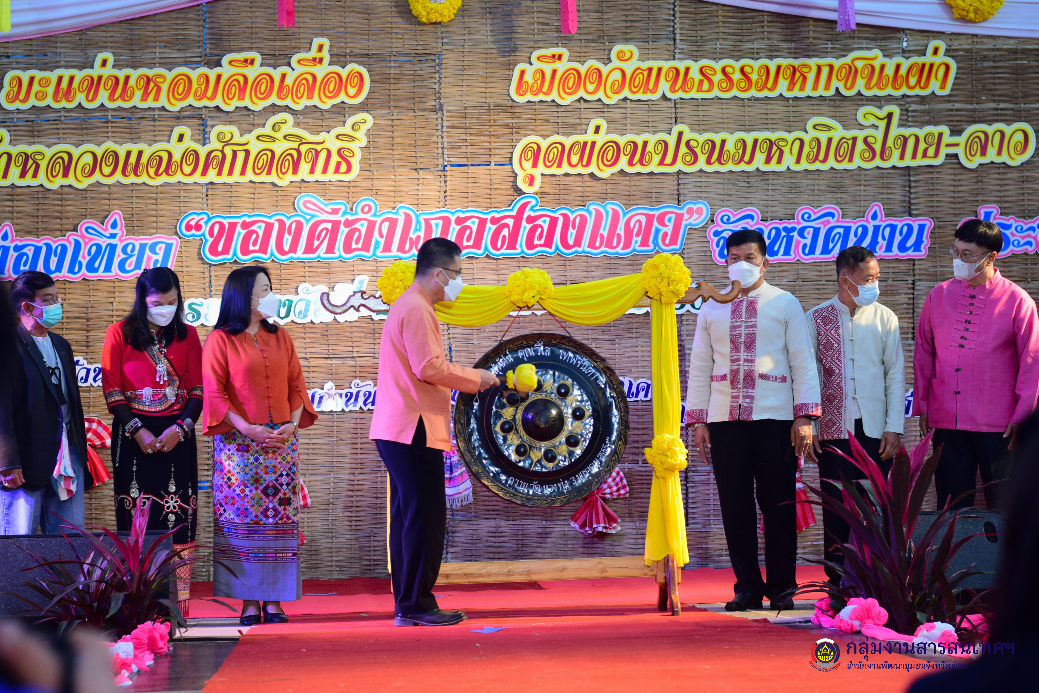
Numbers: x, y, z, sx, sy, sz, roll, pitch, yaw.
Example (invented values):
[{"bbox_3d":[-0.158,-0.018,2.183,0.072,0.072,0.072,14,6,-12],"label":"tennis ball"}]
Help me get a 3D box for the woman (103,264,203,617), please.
[{"bbox_3d":[-1.649,0.432,9.720,0.460,1.580,0.330,-1,0,-17],"label":"woman"}]

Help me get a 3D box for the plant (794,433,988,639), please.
[{"bbox_3d":[1.545,0.780,8.950,0.800,0.830,0.740,-1,0,0],"label":"plant"}]

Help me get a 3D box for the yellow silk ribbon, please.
[{"bbox_3d":[0.086,0.302,9.750,1.370,1.400,0.240,-1,0,2],"label":"yellow silk ribbon"}]

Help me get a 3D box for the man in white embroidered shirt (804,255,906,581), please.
[{"bbox_3d":[1.605,0.338,10.350,0.500,1.635,0.310,-1,0,-4],"label":"man in white embroidered shirt"}]

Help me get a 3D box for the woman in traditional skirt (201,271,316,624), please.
[{"bbox_3d":[-1.156,0.437,9.620,0.510,1.590,0.360,-1,0,-22],"label":"woman in traditional skirt"}]

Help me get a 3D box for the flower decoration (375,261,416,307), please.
[{"bbox_3d":[-0.546,-0.285,9.680,0.200,0.205,0.150,-1,0,0],"label":"flower decoration"}]

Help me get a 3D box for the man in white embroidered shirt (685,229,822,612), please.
[{"bbox_3d":[1.054,0.332,9.780,0.590,1.720,0.330,-1,0,17],"label":"man in white embroidered shirt"}]

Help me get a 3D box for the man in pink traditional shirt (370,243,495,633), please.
[{"bbox_3d":[-0.376,0.372,9.500,0.540,1.690,0.500,-1,0,-17],"label":"man in pink traditional shirt"}]

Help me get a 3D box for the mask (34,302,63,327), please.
[{"bbox_3d":[-2.068,-0.135,9.500,0.085,0.112,0.130,-1,0,40],"label":"mask"}]

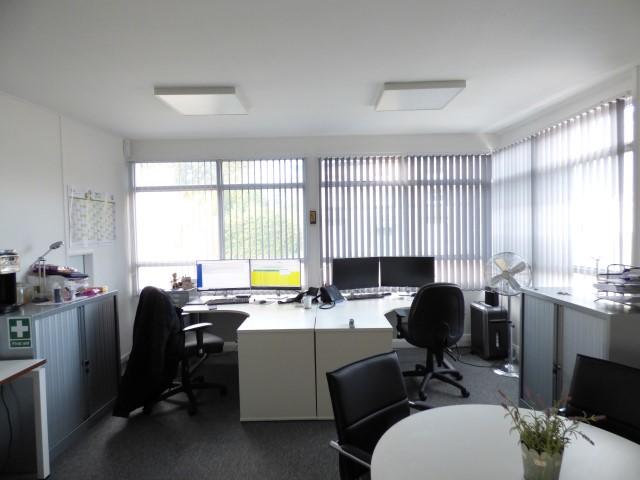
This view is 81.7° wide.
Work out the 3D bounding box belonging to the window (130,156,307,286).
[{"bbox_3d":[-1.244,-0.186,4.550,2.120,1.580,0.100,-1,3,2],"label":"window"}]

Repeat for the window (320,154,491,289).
[{"bbox_3d":[1.025,-0.188,4.403,2.020,1.590,0.090,-1,3,1],"label":"window"}]

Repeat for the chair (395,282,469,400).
[{"bbox_3d":[1.069,0.869,3.477,0.620,1.010,0.620,-1,3,2],"label":"chair"}]

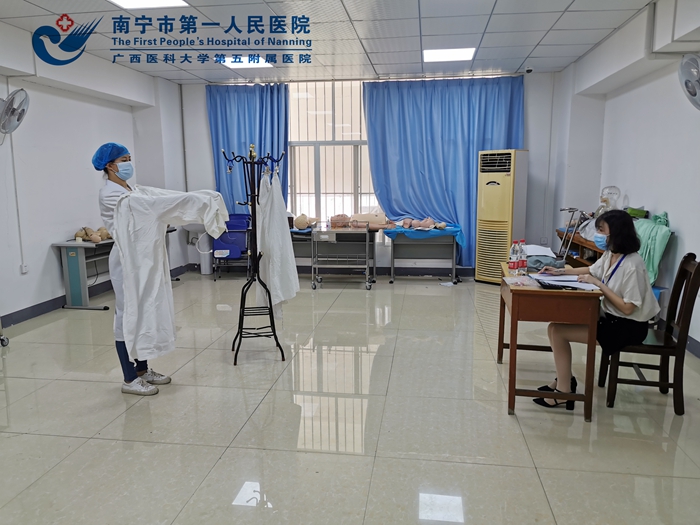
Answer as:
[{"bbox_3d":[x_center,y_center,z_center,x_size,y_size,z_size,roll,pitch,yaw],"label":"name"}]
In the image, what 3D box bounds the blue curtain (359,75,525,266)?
[{"bbox_3d":[1.272,-1.219,7.601,2.170,2.570,0.180,1,9,8],"label":"blue curtain"}]

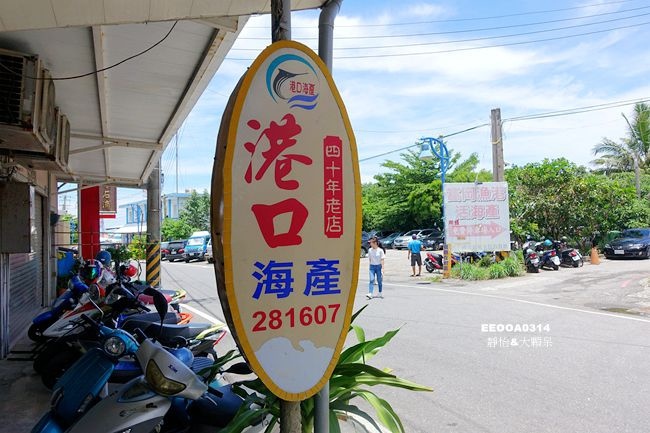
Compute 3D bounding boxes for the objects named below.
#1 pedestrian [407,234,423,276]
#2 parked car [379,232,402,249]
[{"bbox_3d":[3.480,1.491,16.984,0.600,1.650,0.380,-2,-2,12],"label":"pedestrian"},{"bbox_3d":[7.389,2.248,40.825,4.300,1.520,1.730,1,-2,-37],"label":"parked car"}]

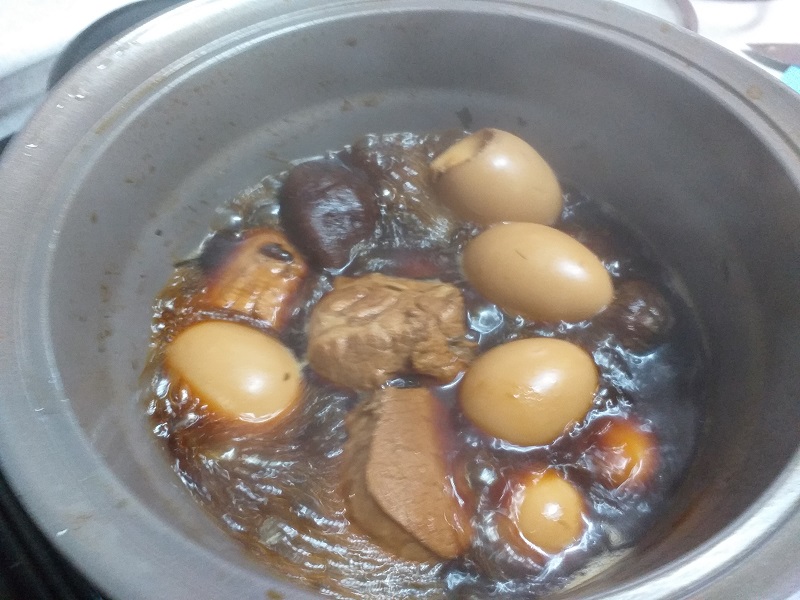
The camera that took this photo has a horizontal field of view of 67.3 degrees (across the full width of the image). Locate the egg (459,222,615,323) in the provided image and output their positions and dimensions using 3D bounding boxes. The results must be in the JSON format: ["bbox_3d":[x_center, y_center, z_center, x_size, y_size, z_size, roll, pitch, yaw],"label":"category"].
[{"bbox_3d":[0.050,-0.008,0.221,0.057,0.042,0.042,24,62,17],"label":"egg"}]

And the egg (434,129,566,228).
[{"bbox_3d":[0.038,-0.044,0.239,0.056,0.043,0.043,36,65,23],"label":"egg"}]

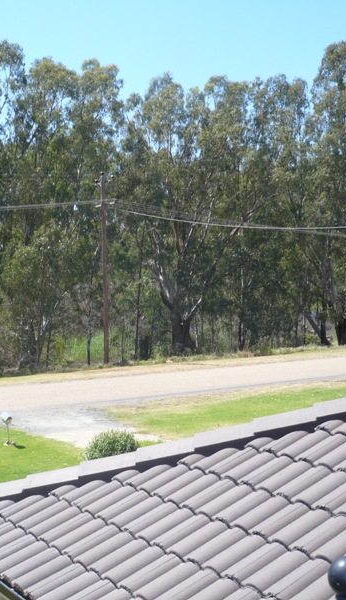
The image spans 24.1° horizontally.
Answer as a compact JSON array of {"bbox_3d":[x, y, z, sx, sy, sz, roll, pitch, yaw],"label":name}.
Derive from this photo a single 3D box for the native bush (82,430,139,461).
[{"bbox_3d":[-1.493,3.598,19.800,1.500,0.850,1.450,0,1,0],"label":"native bush"}]

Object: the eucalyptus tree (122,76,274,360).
[{"bbox_3d":[1.382,-5.496,52.000,9.600,18.000,9.400,0,1,0],"label":"eucalyptus tree"}]

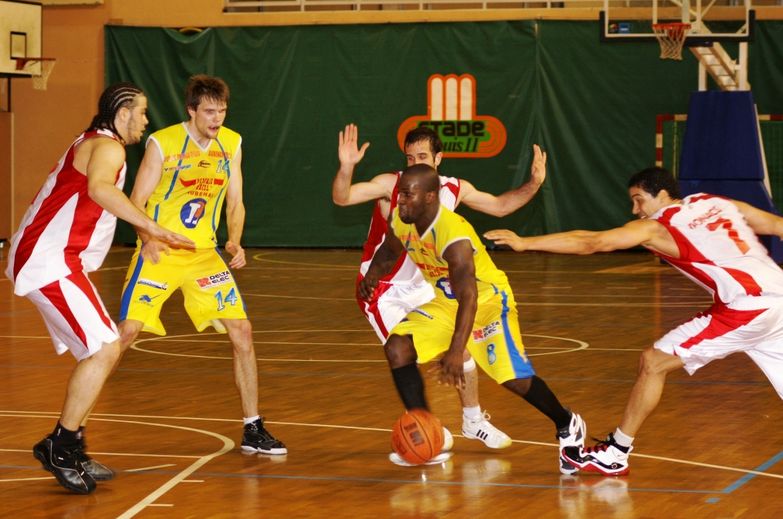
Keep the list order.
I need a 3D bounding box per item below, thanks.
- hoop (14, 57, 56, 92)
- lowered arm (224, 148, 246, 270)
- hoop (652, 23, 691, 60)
[{"bbox_3d":[-5.928,-3.089,48.800,0.660,0.560,0.480,1,2,17],"label":"hoop"},{"bbox_3d":[-0.788,-0.256,14.720,0.115,0.620,0.210,0,2,-11],"label":"lowered arm"},{"bbox_3d":[3.324,-2.585,34.750,0.470,0.450,0.490,1,2,17],"label":"hoop"}]

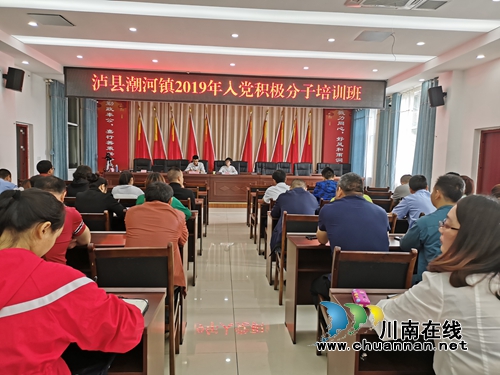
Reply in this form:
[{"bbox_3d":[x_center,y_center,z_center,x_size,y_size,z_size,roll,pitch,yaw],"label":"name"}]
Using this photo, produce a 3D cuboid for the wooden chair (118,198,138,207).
[{"bbox_3d":[-1.546,0.535,5.160,0.460,0.920,0.550,1,4,-4],"label":"wooden chair"}]

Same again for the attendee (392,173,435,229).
[{"bbox_3d":[1.789,0.490,4.207,0.520,1.240,0.780,1,4,-12],"label":"attendee"}]

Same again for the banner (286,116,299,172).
[{"bbox_3d":[1.397,-1.234,12.867,0.440,2.200,0.180,1,4,-4],"label":"banner"}]

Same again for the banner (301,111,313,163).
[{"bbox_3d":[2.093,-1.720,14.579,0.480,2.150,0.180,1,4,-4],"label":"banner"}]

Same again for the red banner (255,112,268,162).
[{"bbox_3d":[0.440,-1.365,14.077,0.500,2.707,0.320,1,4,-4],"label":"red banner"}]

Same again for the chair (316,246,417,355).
[{"bbox_3d":[0.687,0.758,2.461,0.475,0.891,0.550,1,4,0],"label":"chair"}]

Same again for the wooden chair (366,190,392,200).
[{"bbox_3d":[2.088,0.498,6.607,0.460,0.900,0.500,1,4,-4],"label":"wooden chair"}]

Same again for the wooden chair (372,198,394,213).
[{"bbox_3d":[1.607,0.591,5.375,0.460,0.920,0.550,1,4,-4],"label":"wooden chair"}]

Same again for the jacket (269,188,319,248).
[{"bbox_3d":[0.474,0.325,4.048,0.500,0.630,0.440,1,4,-4],"label":"jacket"}]

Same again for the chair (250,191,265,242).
[{"bbox_3d":[0.310,0.460,6.493,0.460,0.900,0.500,1,4,-4],"label":"chair"}]

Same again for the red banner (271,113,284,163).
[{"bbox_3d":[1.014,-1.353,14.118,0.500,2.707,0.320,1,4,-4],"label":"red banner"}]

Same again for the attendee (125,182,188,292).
[{"bbox_3d":[-0.657,0.577,2.710,0.500,1.220,0.800,1,4,-4],"label":"attendee"}]

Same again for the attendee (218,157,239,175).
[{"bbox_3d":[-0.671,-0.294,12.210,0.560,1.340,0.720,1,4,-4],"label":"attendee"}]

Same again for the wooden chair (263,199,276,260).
[{"bbox_3d":[0.469,0.581,5.173,0.475,0.891,0.550,1,4,-4],"label":"wooden chair"}]

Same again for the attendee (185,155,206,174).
[{"bbox_3d":[-1.649,-0.310,11.875,0.600,1.330,0.780,1,4,-4],"label":"attendee"}]

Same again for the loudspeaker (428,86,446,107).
[{"bbox_3d":[4.126,-2.006,8.618,0.300,0.400,0.280,-12,3,7],"label":"loudspeaker"}]

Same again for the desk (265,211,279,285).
[{"bbox_3d":[0.845,0.703,4.538,1.220,0.780,0.400,1,4,-4],"label":"desk"}]

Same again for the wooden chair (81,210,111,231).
[{"bbox_3d":[-1.497,0.610,3.726,0.460,0.900,0.500,1,4,-4],"label":"wooden chair"}]

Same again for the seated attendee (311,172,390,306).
[{"bbox_3d":[0.671,0.539,2.748,0.520,1.290,0.780,1,4,-4],"label":"seated attendee"}]

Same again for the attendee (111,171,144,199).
[{"bbox_3d":[-1.620,0.362,5.203,0.480,1.180,0.720,1,4,-4],"label":"attendee"}]

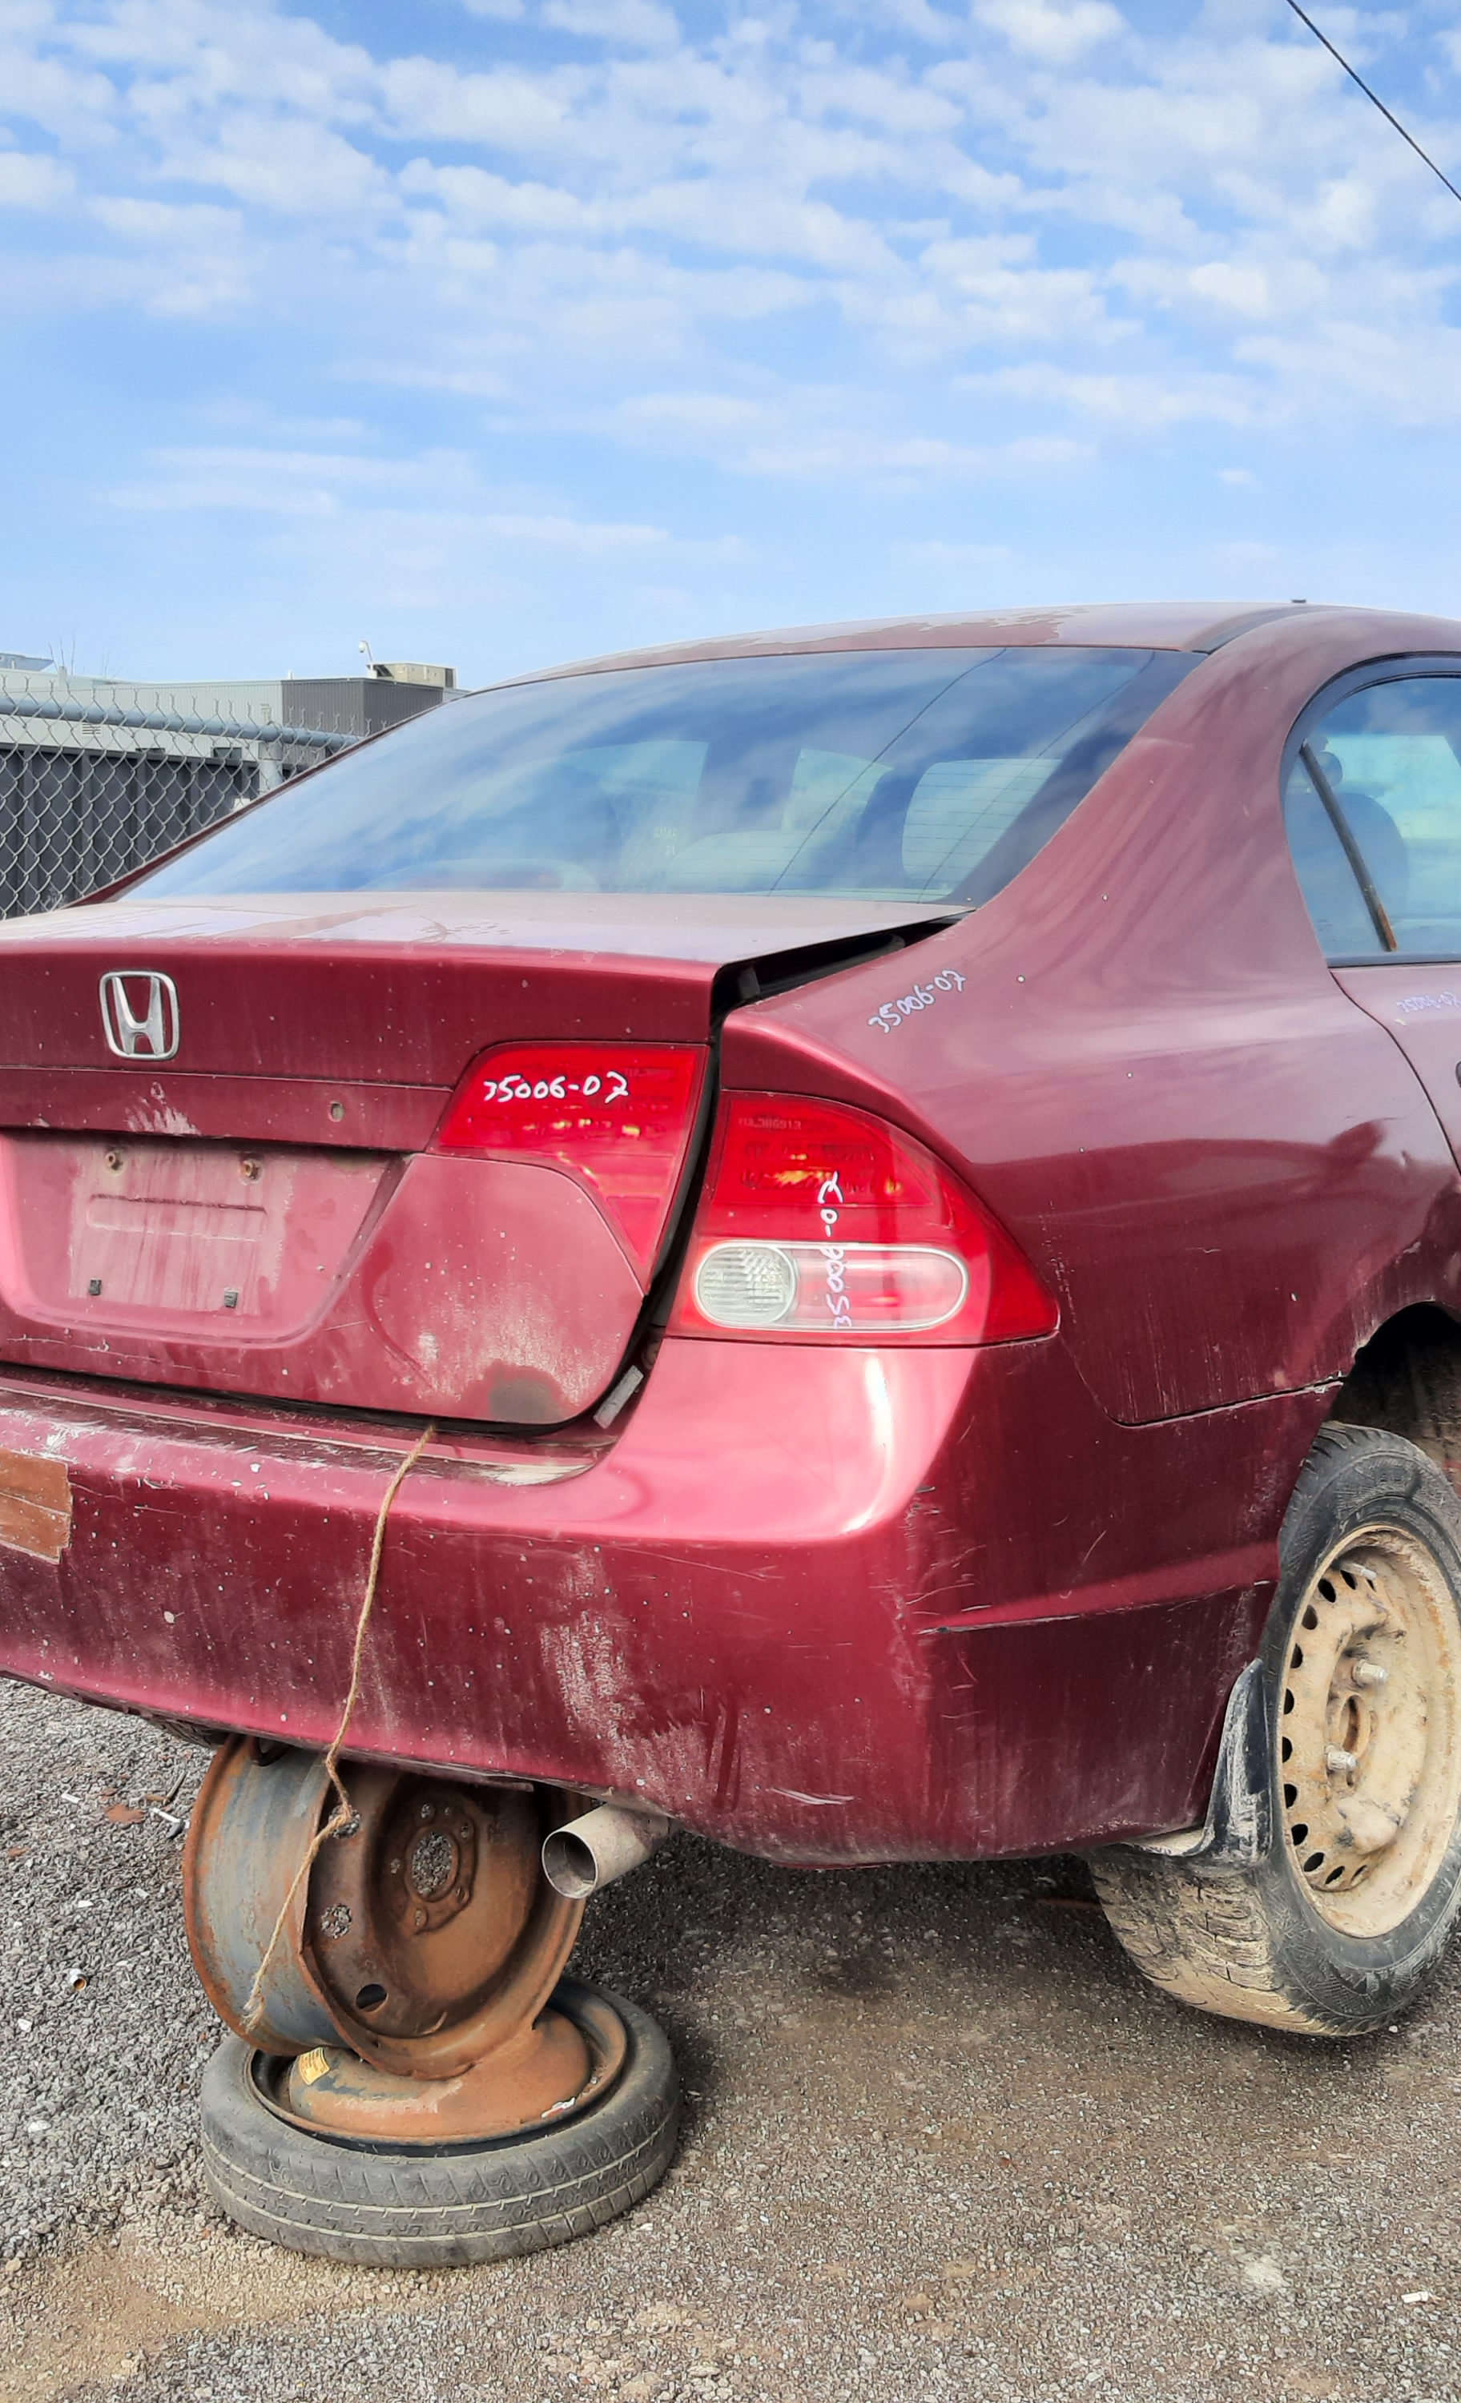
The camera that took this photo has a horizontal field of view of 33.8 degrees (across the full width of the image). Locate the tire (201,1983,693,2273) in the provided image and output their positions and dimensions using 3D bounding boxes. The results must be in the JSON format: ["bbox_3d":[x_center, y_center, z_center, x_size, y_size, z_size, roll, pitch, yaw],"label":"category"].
[{"bbox_3d":[-0.316,0.999,2.660,0.525,0.130,0.525,0,7,0],"label":"tire"}]

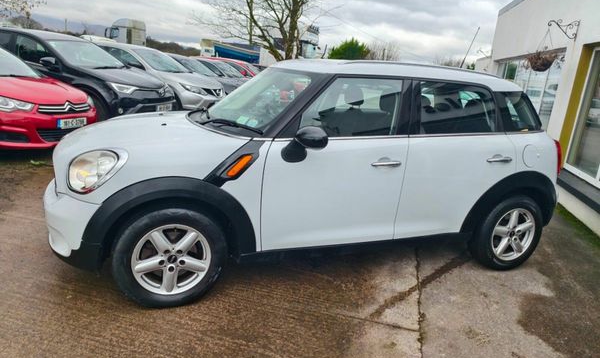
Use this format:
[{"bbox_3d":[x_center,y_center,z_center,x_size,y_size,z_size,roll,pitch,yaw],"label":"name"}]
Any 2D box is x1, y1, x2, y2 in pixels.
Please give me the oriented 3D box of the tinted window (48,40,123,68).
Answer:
[{"bbox_3d":[-3.914,-2.300,7.394,0.830,0.150,1.360,38,20,4],"label":"tinted window"}]

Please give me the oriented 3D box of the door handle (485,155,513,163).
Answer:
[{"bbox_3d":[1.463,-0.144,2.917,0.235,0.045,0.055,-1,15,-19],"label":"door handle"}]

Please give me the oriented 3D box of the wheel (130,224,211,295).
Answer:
[{"bbox_3d":[-0.768,0.453,2.385,0.440,0.440,0.180,-1,14,-22],"label":"wheel"}]

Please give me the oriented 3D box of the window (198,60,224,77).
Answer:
[{"bbox_3d":[-3.196,-3.991,14.400,1.050,0.420,0.120,10,7,15],"label":"window"}]

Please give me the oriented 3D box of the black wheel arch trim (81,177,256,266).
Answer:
[{"bbox_3d":[-0.720,0.221,2.280,0.955,0.535,0.150,-1,16,-20],"label":"black wheel arch trim"}]

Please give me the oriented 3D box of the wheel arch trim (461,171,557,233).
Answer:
[{"bbox_3d":[1.636,0.163,3.121,0.960,0.505,0.150,-1,16,-20],"label":"wheel arch trim"}]

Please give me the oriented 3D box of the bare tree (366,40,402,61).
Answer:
[{"bbox_3d":[7.418,-9.393,35.000,3.300,5.400,3.200,8,14,12],"label":"bare tree"}]

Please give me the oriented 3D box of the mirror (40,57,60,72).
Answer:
[{"bbox_3d":[-4.110,-1.889,6.550,0.200,0.200,0.260,9,16,13],"label":"mirror"}]

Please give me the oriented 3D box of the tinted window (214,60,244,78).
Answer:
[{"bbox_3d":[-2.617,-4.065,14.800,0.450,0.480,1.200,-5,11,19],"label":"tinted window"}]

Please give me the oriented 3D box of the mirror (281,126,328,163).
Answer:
[{"bbox_3d":[0.035,-0.198,2.325,0.225,0.235,0.190,-1,16,-20],"label":"mirror"}]

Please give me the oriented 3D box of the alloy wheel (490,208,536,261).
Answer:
[{"bbox_3d":[1.681,0.428,3.251,0.440,0.440,0.180,-1,13,-19],"label":"alloy wheel"}]

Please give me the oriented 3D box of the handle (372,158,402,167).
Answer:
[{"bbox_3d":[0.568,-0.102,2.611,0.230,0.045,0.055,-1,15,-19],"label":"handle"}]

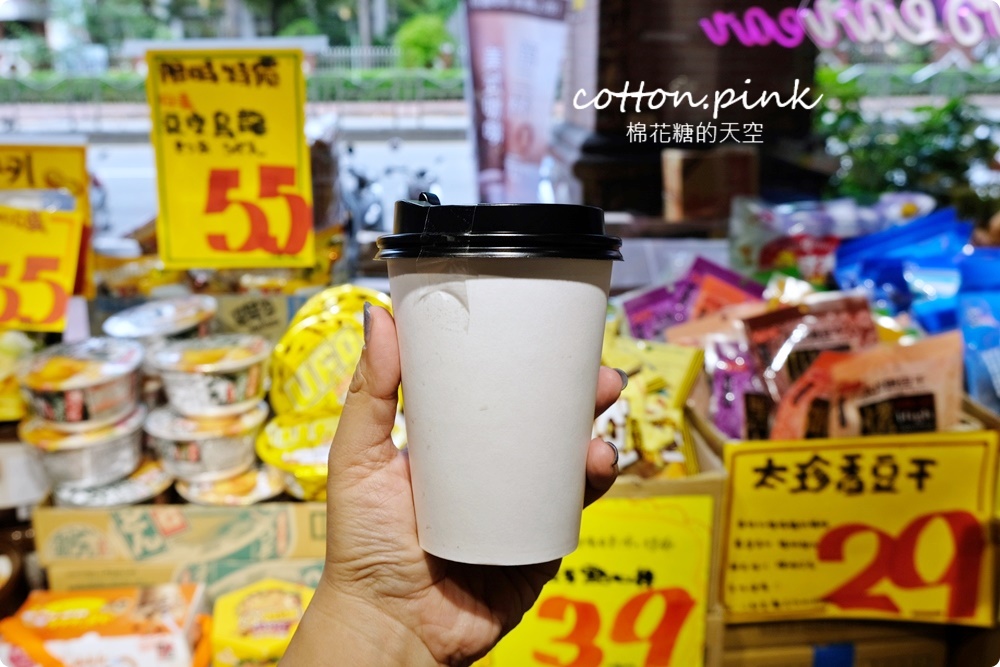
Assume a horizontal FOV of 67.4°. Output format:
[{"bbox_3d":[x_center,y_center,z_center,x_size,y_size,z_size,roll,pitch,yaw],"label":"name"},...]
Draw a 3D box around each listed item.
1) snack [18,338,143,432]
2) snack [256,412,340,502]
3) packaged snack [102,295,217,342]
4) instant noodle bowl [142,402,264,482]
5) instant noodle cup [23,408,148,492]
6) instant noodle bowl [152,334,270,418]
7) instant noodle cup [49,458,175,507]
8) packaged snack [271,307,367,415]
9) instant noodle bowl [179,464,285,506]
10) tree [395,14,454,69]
[{"bbox_3d":[-0.524,0.067,0.957,0.141,0.067,0.141,1,26,0],"label":"snack"},{"bbox_3d":[-0.238,0.179,1.021,0.178,0.066,0.178,0,20,0],"label":"snack"},{"bbox_3d":[-0.445,0.007,1.008,0.144,0.068,0.144,-4,23,0],"label":"packaged snack"},{"bbox_3d":[-0.359,0.136,0.933,0.141,0.076,0.141,0,20,0],"label":"instant noodle bowl"},{"bbox_3d":[-0.528,0.141,0.964,0.141,0.067,0.141,2,23,-1],"label":"instant noodle cup"},{"bbox_3d":[-0.357,0.055,0.943,0.141,0.067,0.141,1,19,0],"label":"instant noodle bowl"},{"bbox_3d":[-0.495,0.224,0.978,0.141,0.076,0.141,0,20,0],"label":"instant noodle cup"},{"bbox_3d":[-0.203,0.062,0.978,0.175,0.175,0.064,0,-17,2],"label":"packaged snack"},{"bbox_3d":[-0.350,0.226,0.988,0.141,0.076,0.141,0,20,0],"label":"instant noodle bowl"},{"bbox_3d":[-2.550,-9.532,25.000,1.950,2.200,1.950,0,20,0],"label":"tree"}]

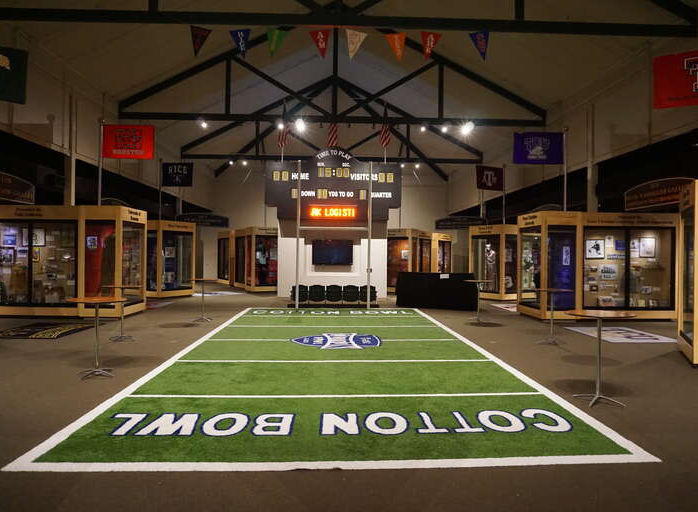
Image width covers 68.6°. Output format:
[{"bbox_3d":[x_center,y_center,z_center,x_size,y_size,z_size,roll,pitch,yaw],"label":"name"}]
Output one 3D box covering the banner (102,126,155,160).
[{"bbox_3d":[-6.024,-3.109,14.000,1.500,0.930,0.060,1,0,12],"label":"banner"}]

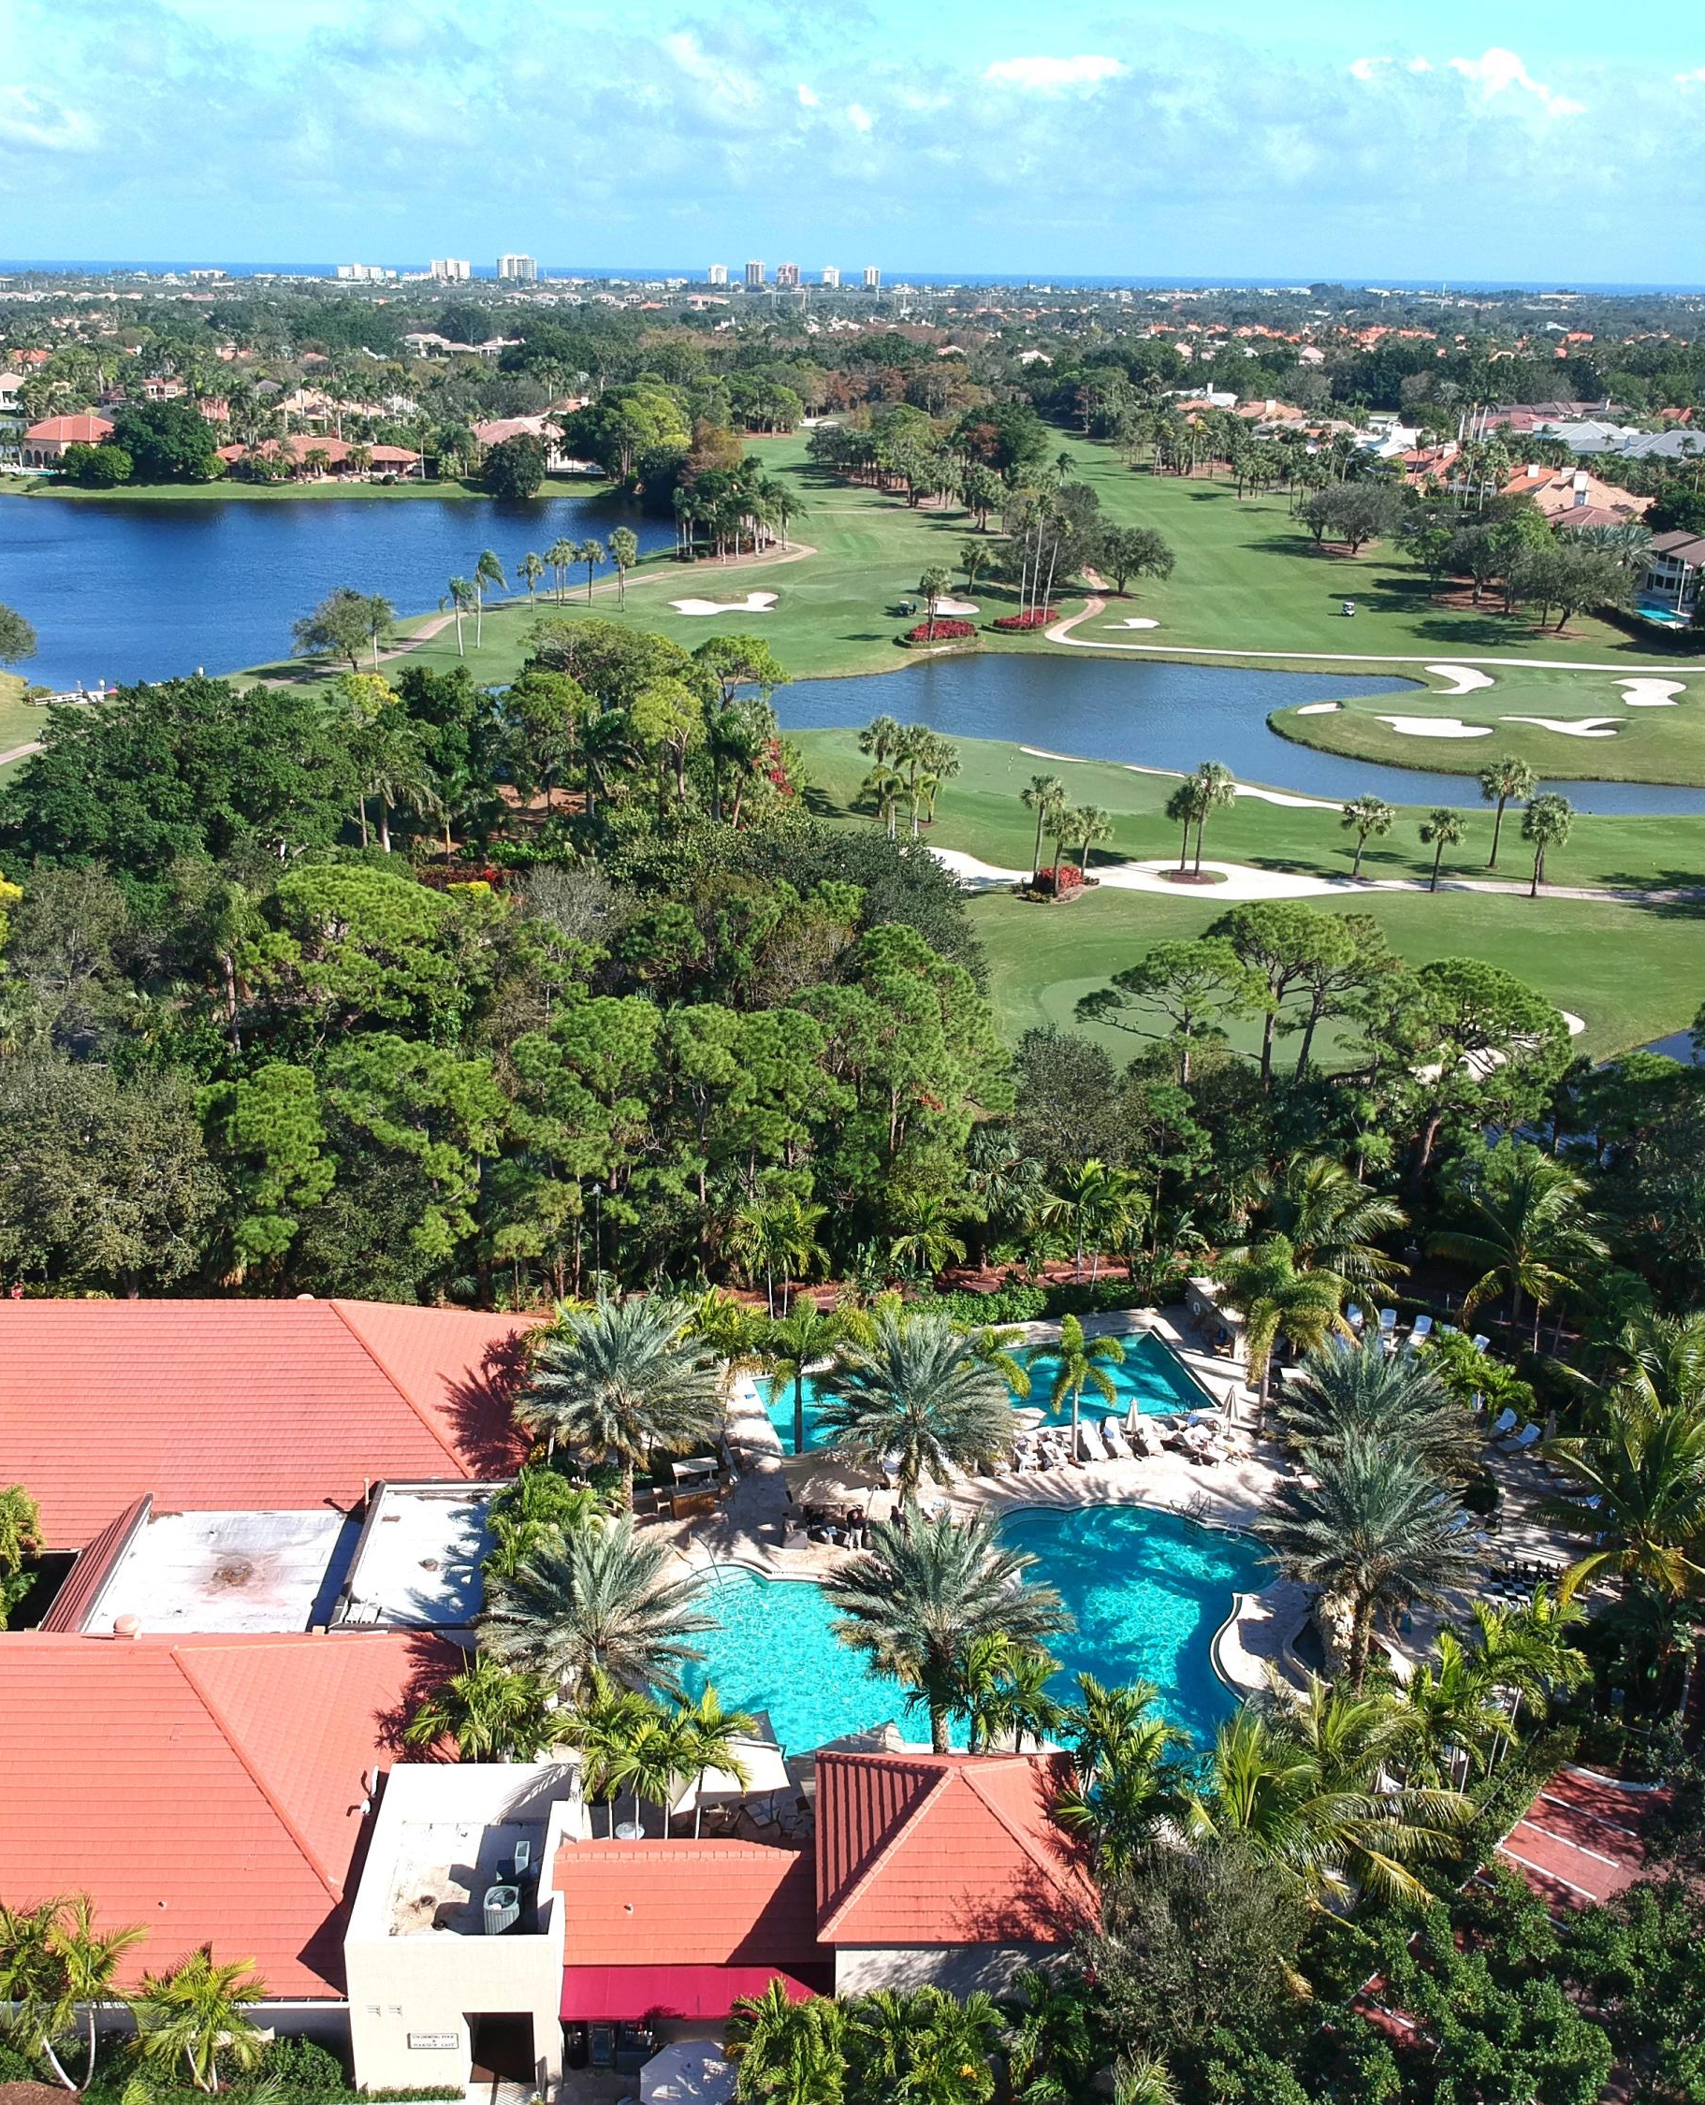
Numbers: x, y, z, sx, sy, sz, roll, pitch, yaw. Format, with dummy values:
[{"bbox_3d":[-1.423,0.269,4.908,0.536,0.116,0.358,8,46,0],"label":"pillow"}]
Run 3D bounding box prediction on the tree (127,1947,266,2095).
[{"bbox_3d":[-15.960,23.856,49.668,3.360,4.240,3.360,1,21,0],"label":"tree"}]

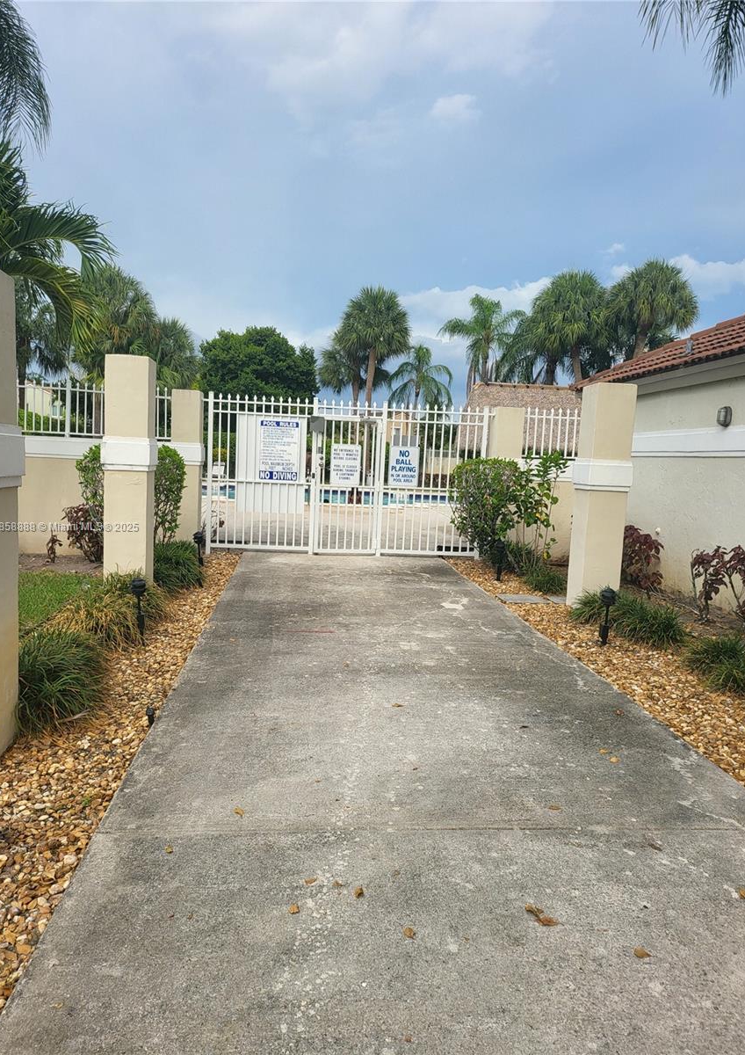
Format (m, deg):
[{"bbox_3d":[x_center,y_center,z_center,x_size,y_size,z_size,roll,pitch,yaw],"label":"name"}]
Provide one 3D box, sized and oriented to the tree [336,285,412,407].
[{"bbox_3d":[-0.167,-6.973,35.607,3.635,9.367,3.635,2,6,-6],"label":"tree"}]

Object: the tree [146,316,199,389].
[{"bbox_3d":[-8.352,-5.213,29.903,2.800,6.564,2.800,2,6,-6],"label":"tree"}]

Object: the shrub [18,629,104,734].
[{"bbox_3d":[-1.925,0.856,4.375,0.600,0.437,0.620,2,6,-6],"label":"shrub"}]

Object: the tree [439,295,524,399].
[{"bbox_3d":[4.968,-6.502,35.173,3.954,9.031,3.954,2,6,-6],"label":"tree"}]

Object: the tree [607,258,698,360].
[{"bbox_3d":[11.519,-6.173,30.896,3.900,10.080,3.900,2,6,-6],"label":"tree"}]

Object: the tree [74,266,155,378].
[{"bbox_3d":[-9.468,-5.605,26.721,3.298,7.657,3.298,2,6,-6],"label":"tree"}]

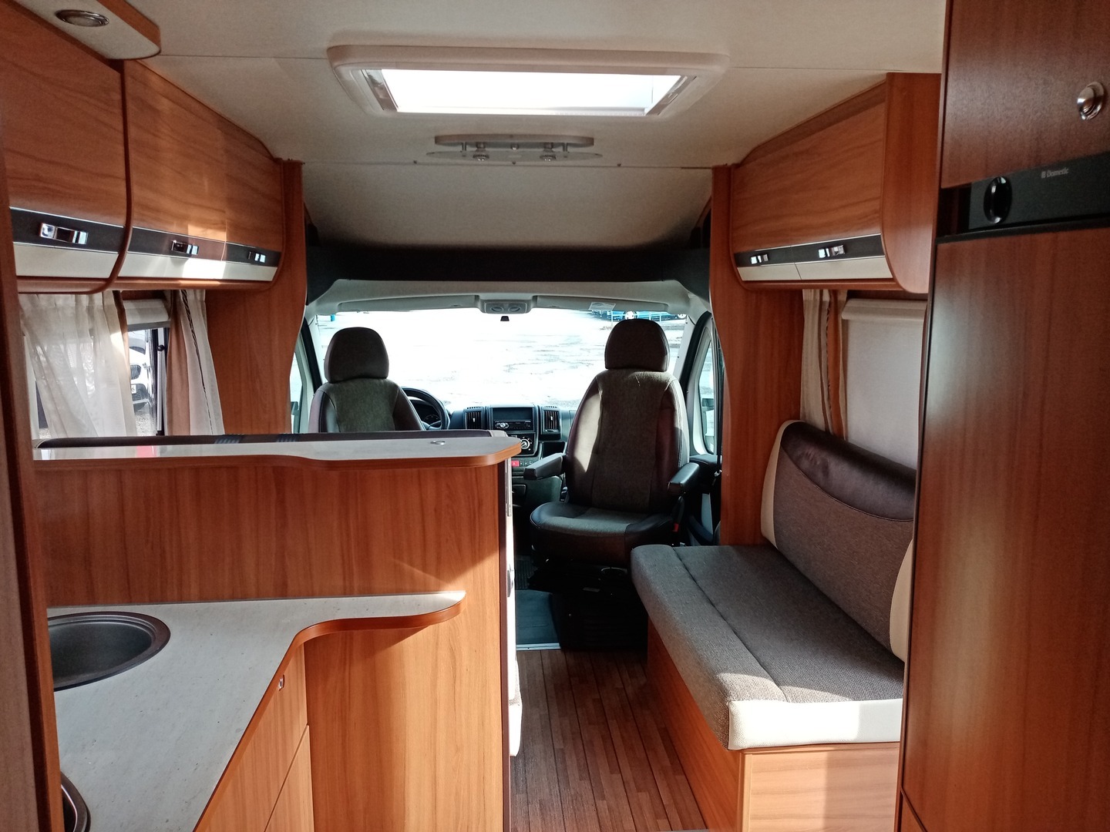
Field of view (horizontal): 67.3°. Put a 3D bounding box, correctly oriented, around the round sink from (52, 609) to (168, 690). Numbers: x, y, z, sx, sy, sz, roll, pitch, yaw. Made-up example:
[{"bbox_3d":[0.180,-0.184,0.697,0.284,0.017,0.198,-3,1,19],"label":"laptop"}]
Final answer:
[{"bbox_3d":[-0.865,0.475,1.465,0.355,0.135,0.355,0,9,0],"label":"round sink"}]

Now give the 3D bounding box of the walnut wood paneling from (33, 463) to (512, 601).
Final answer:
[{"bbox_3d":[-0.601,0.230,1.676,0.980,0.285,0.030,-1,9,-5],"label":"walnut wood paneling"}]

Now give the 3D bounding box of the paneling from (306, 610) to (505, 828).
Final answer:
[{"bbox_3d":[-0.300,0.798,1.788,0.400,0.840,0.030,-1,9,-5],"label":"paneling"}]

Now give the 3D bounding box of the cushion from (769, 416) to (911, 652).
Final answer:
[{"bbox_3d":[0.933,0.343,2.717,0.180,0.500,1.070,-1,9,-5],"label":"cushion"}]

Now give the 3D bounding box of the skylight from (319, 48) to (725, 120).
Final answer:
[{"bbox_3d":[-0.075,-0.778,1.935,0.775,0.070,0.540,-1,9,-5],"label":"skylight"}]

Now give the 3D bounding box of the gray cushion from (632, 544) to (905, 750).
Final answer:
[{"bbox_3d":[0.656,0.659,2.672,0.630,0.140,1.240,-1,9,-5],"label":"gray cushion"}]

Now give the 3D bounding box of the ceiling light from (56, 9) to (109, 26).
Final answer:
[{"bbox_3d":[-0.782,-0.665,1.380,0.085,0.022,0.085,-1,9,-5],"label":"ceiling light"}]

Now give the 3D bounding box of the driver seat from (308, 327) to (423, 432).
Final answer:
[{"bbox_3d":[-0.739,0.119,3.450,0.600,0.980,0.720,-5,10,-28],"label":"driver seat"}]

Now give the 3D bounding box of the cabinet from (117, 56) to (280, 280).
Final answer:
[{"bbox_3d":[-1.099,-0.592,2.347,0.330,0.480,1.190,-1,9,-5],"label":"cabinet"}]

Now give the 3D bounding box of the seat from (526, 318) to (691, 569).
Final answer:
[{"bbox_3d":[0.273,0.084,3.527,0.610,0.970,0.730,3,9,19],"label":"seat"}]

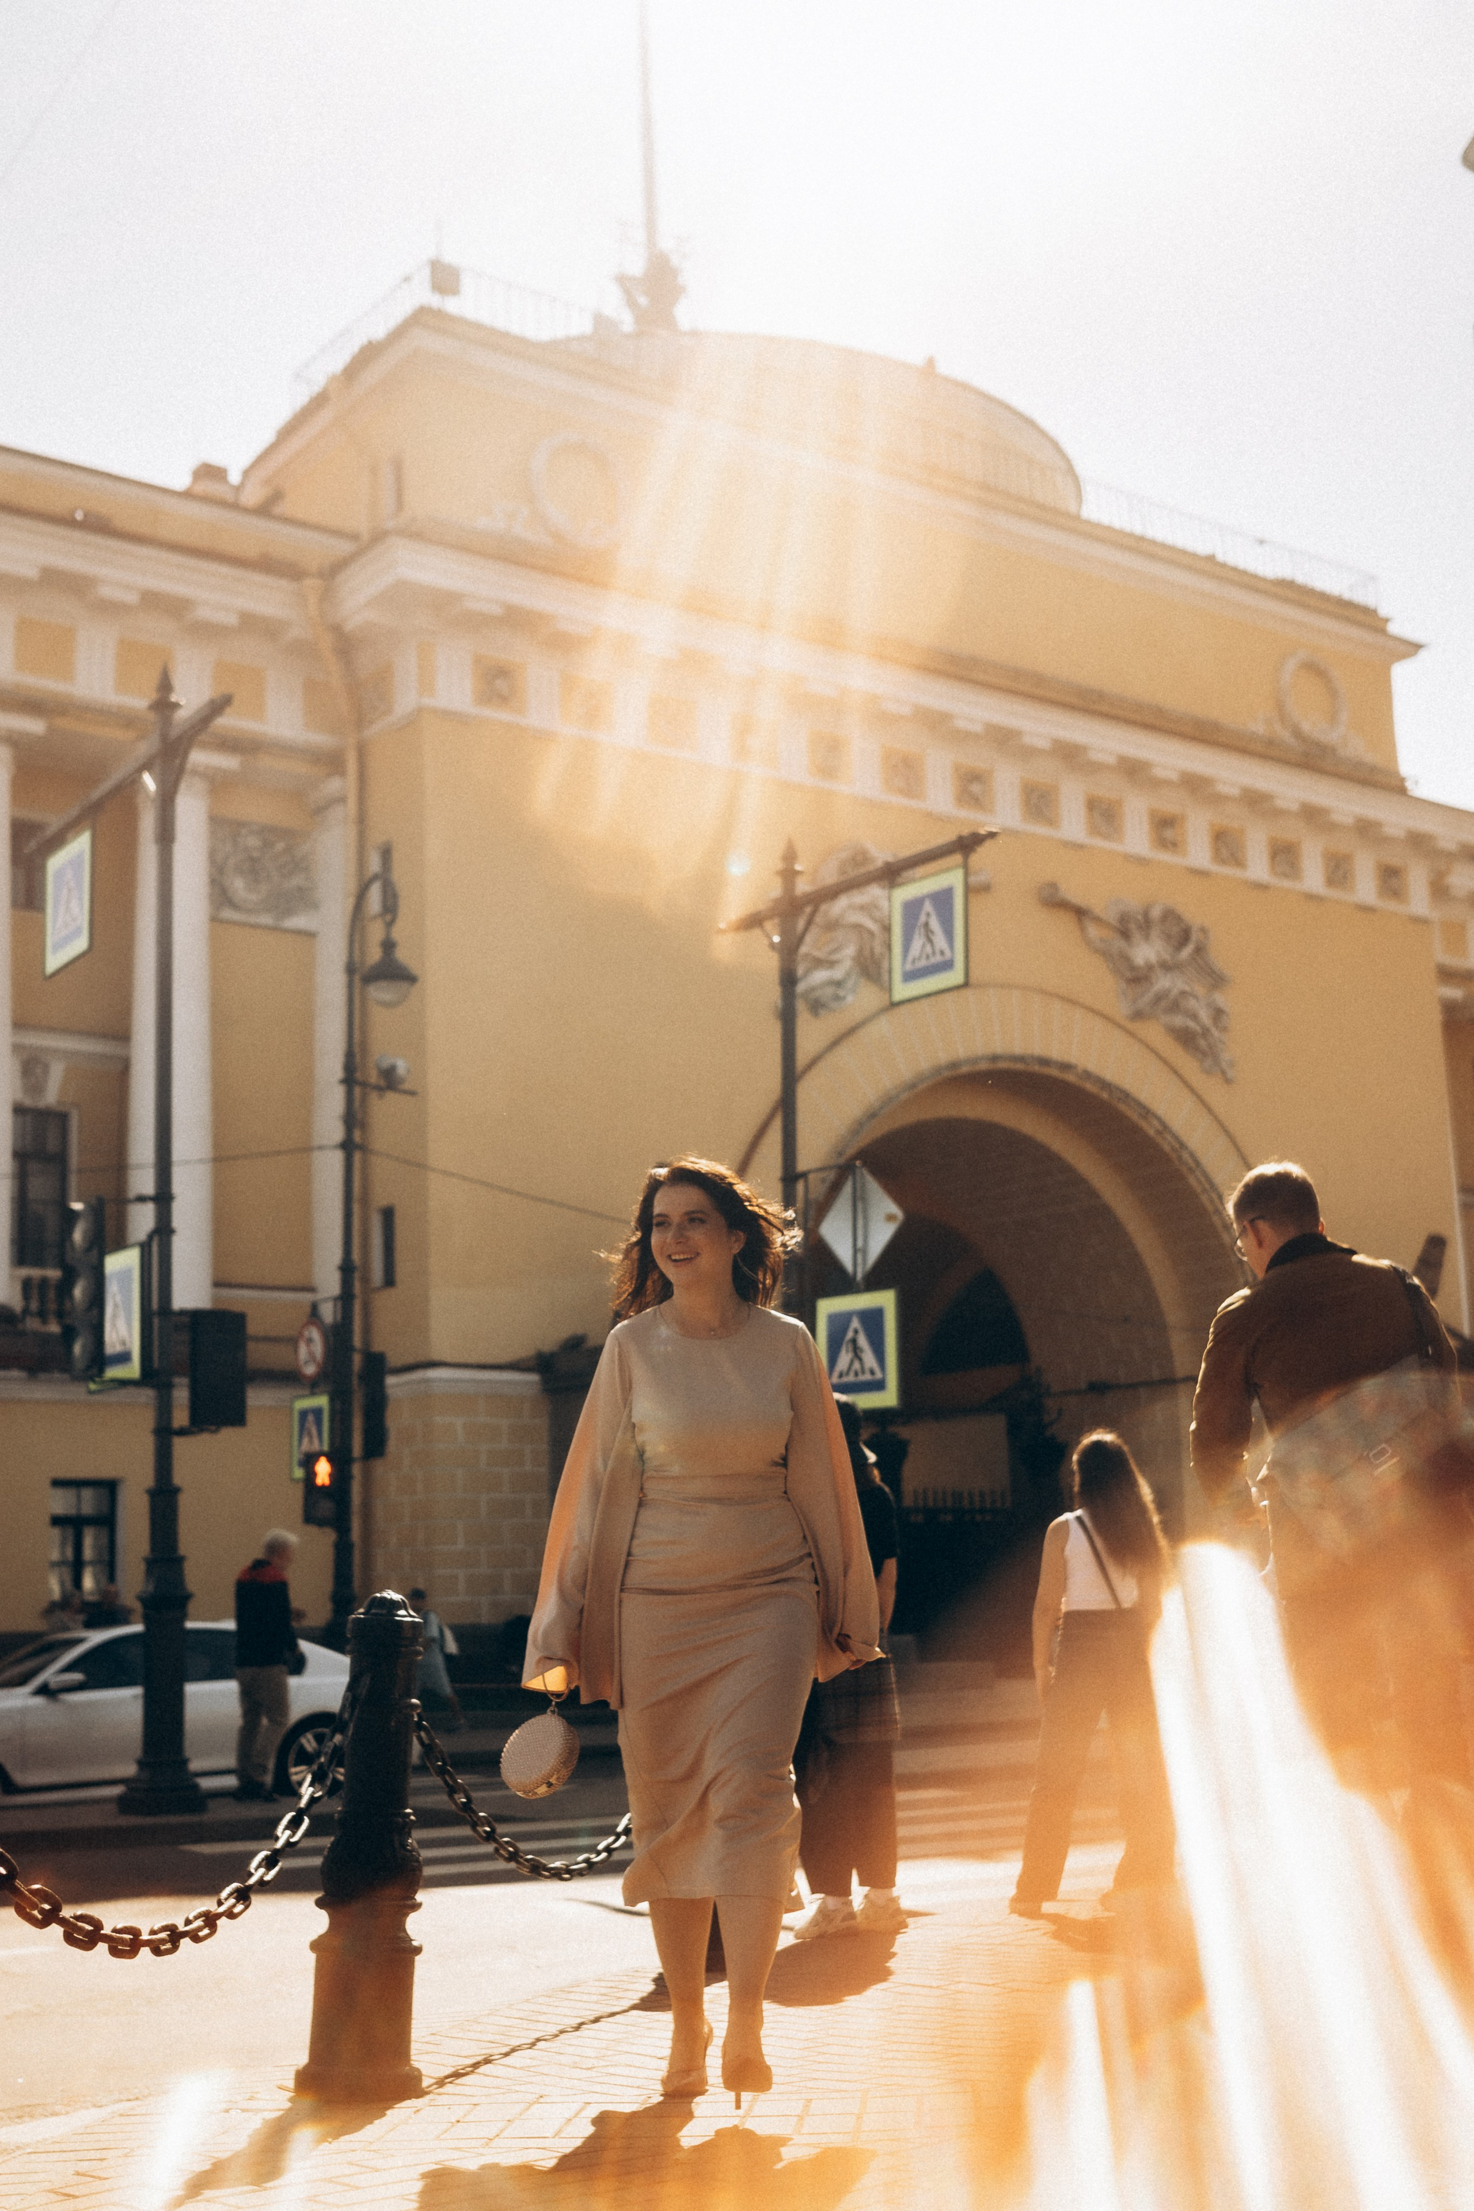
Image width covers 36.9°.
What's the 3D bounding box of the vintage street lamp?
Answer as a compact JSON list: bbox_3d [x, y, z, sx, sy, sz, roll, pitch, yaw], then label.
[{"bbox_3d":[-3.360,1.611,19.881,0.550,8.272,1.350,6,-13,-36],"label":"vintage street lamp"}]

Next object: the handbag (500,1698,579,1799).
[{"bbox_3d":[-0.365,1.196,4.100,0.170,0.185,0.060,0,-27,44],"label":"handbag"}]

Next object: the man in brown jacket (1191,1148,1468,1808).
[{"bbox_3d":[1.266,1.024,4.663,0.600,1.833,0.400,1,-11,-14],"label":"man in brown jacket"}]

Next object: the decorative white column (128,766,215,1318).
[{"bbox_3d":[-6.687,-0.863,26.296,1.050,6.595,1.050,6,-13,-36],"label":"decorative white column"}]

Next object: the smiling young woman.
[{"bbox_3d":[-0.075,0.955,4.184,0.650,1.731,0.420,-3,-10,5],"label":"smiling young woman"}]

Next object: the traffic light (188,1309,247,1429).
[{"bbox_3d":[-3.158,1.603,13.463,0.330,0.712,0.200,6,-13,-36],"label":"traffic light"}]

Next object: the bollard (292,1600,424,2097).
[{"bbox_3d":[-0.685,1.372,4.160,0.240,0.895,0.240,2,-10,0],"label":"bollard"}]

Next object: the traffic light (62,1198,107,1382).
[{"bbox_3d":[-3.843,1.082,13.046,0.240,1.082,0.340,6,-13,-36],"label":"traffic light"}]

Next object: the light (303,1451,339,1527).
[{"bbox_3d":[-3.714,3.419,19.762,0.340,0.700,0.200,6,-13,-36],"label":"light"}]

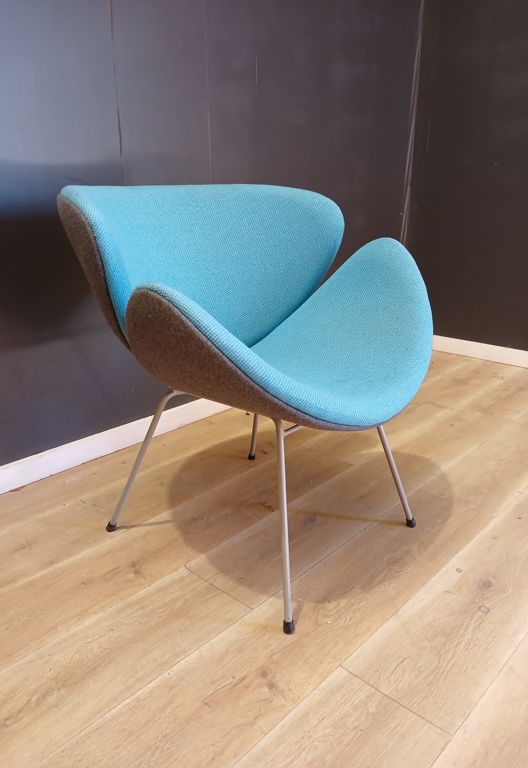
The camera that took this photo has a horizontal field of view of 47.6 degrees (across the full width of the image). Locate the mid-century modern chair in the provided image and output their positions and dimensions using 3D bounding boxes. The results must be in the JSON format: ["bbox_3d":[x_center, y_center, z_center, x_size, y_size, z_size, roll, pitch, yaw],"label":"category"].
[{"bbox_3d":[-0.020,-0.031,1.338,0.711,0.784,0.814,15,24,38],"label":"mid-century modern chair"}]

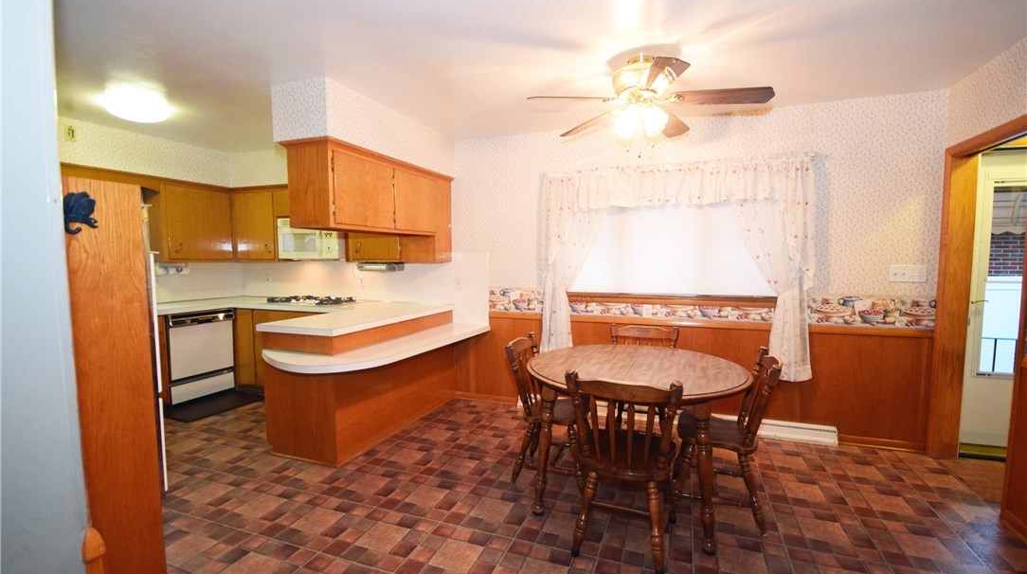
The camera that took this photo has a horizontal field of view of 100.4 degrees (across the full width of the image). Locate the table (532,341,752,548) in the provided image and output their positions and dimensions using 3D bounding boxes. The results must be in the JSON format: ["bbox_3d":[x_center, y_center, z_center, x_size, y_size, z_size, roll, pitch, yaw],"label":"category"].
[{"bbox_3d":[0.697,0.834,2.507,1.200,0.760,1.200,1,4,21],"label":"table"}]

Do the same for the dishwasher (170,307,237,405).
[{"bbox_3d":[-3.280,0.652,4.261,0.600,0.820,0.600,1,4,21],"label":"dishwasher"}]

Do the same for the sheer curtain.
[{"bbox_3d":[1.201,-0.143,3.426,2.070,1.640,0.140,1,4,21],"label":"sheer curtain"}]

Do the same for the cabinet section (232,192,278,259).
[{"bbox_3d":[-2.739,-0.659,4.745,0.630,0.740,0.325,1,4,21],"label":"cabinet section"}]

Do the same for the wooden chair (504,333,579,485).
[{"bbox_3d":[0.266,0.767,2.712,0.485,0.870,0.500,1,4,21],"label":"wooden chair"}]

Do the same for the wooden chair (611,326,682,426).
[{"bbox_3d":[0.918,0.739,3.075,0.500,0.870,0.490,1,4,21],"label":"wooden chair"}]

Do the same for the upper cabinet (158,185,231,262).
[{"bbox_3d":[-3.300,-0.642,4.360,0.320,0.770,0.680,1,4,21],"label":"upper cabinet"}]

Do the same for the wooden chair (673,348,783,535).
[{"bbox_3d":[1.153,0.785,2.381,0.490,0.870,0.500,1,4,21],"label":"wooden chair"}]

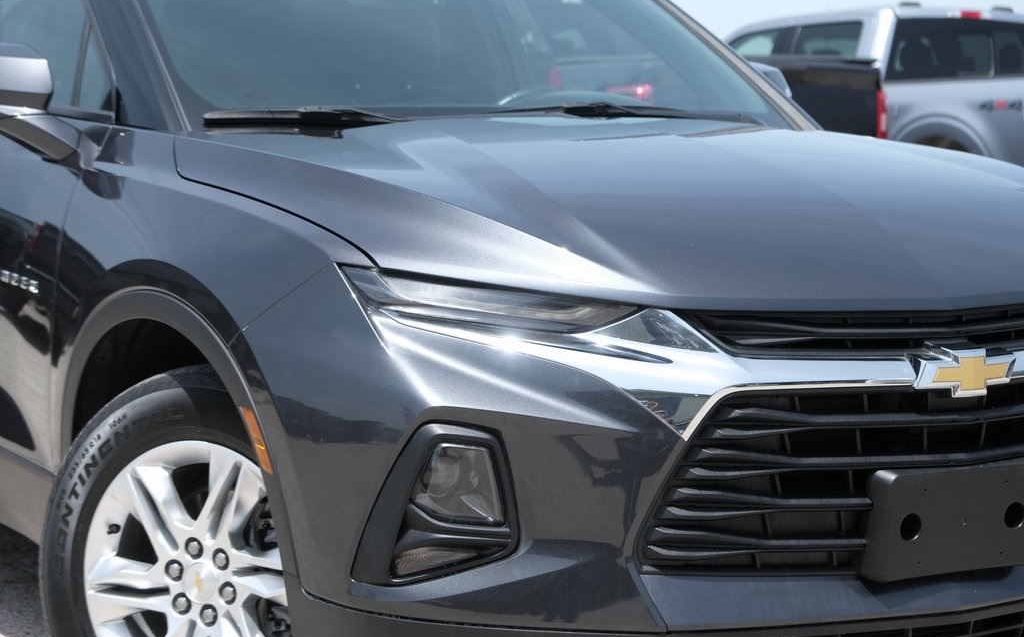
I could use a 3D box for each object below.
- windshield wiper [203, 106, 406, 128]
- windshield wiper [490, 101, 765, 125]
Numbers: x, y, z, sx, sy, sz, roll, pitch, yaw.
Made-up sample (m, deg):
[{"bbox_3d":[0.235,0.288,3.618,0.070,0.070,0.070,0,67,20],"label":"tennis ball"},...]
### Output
[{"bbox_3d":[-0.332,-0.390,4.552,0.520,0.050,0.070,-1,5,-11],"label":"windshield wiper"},{"bbox_3d":[0.236,-0.420,4.855,0.780,0.060,0.085,-3,6,-39],"label":"windshield wiper"}]

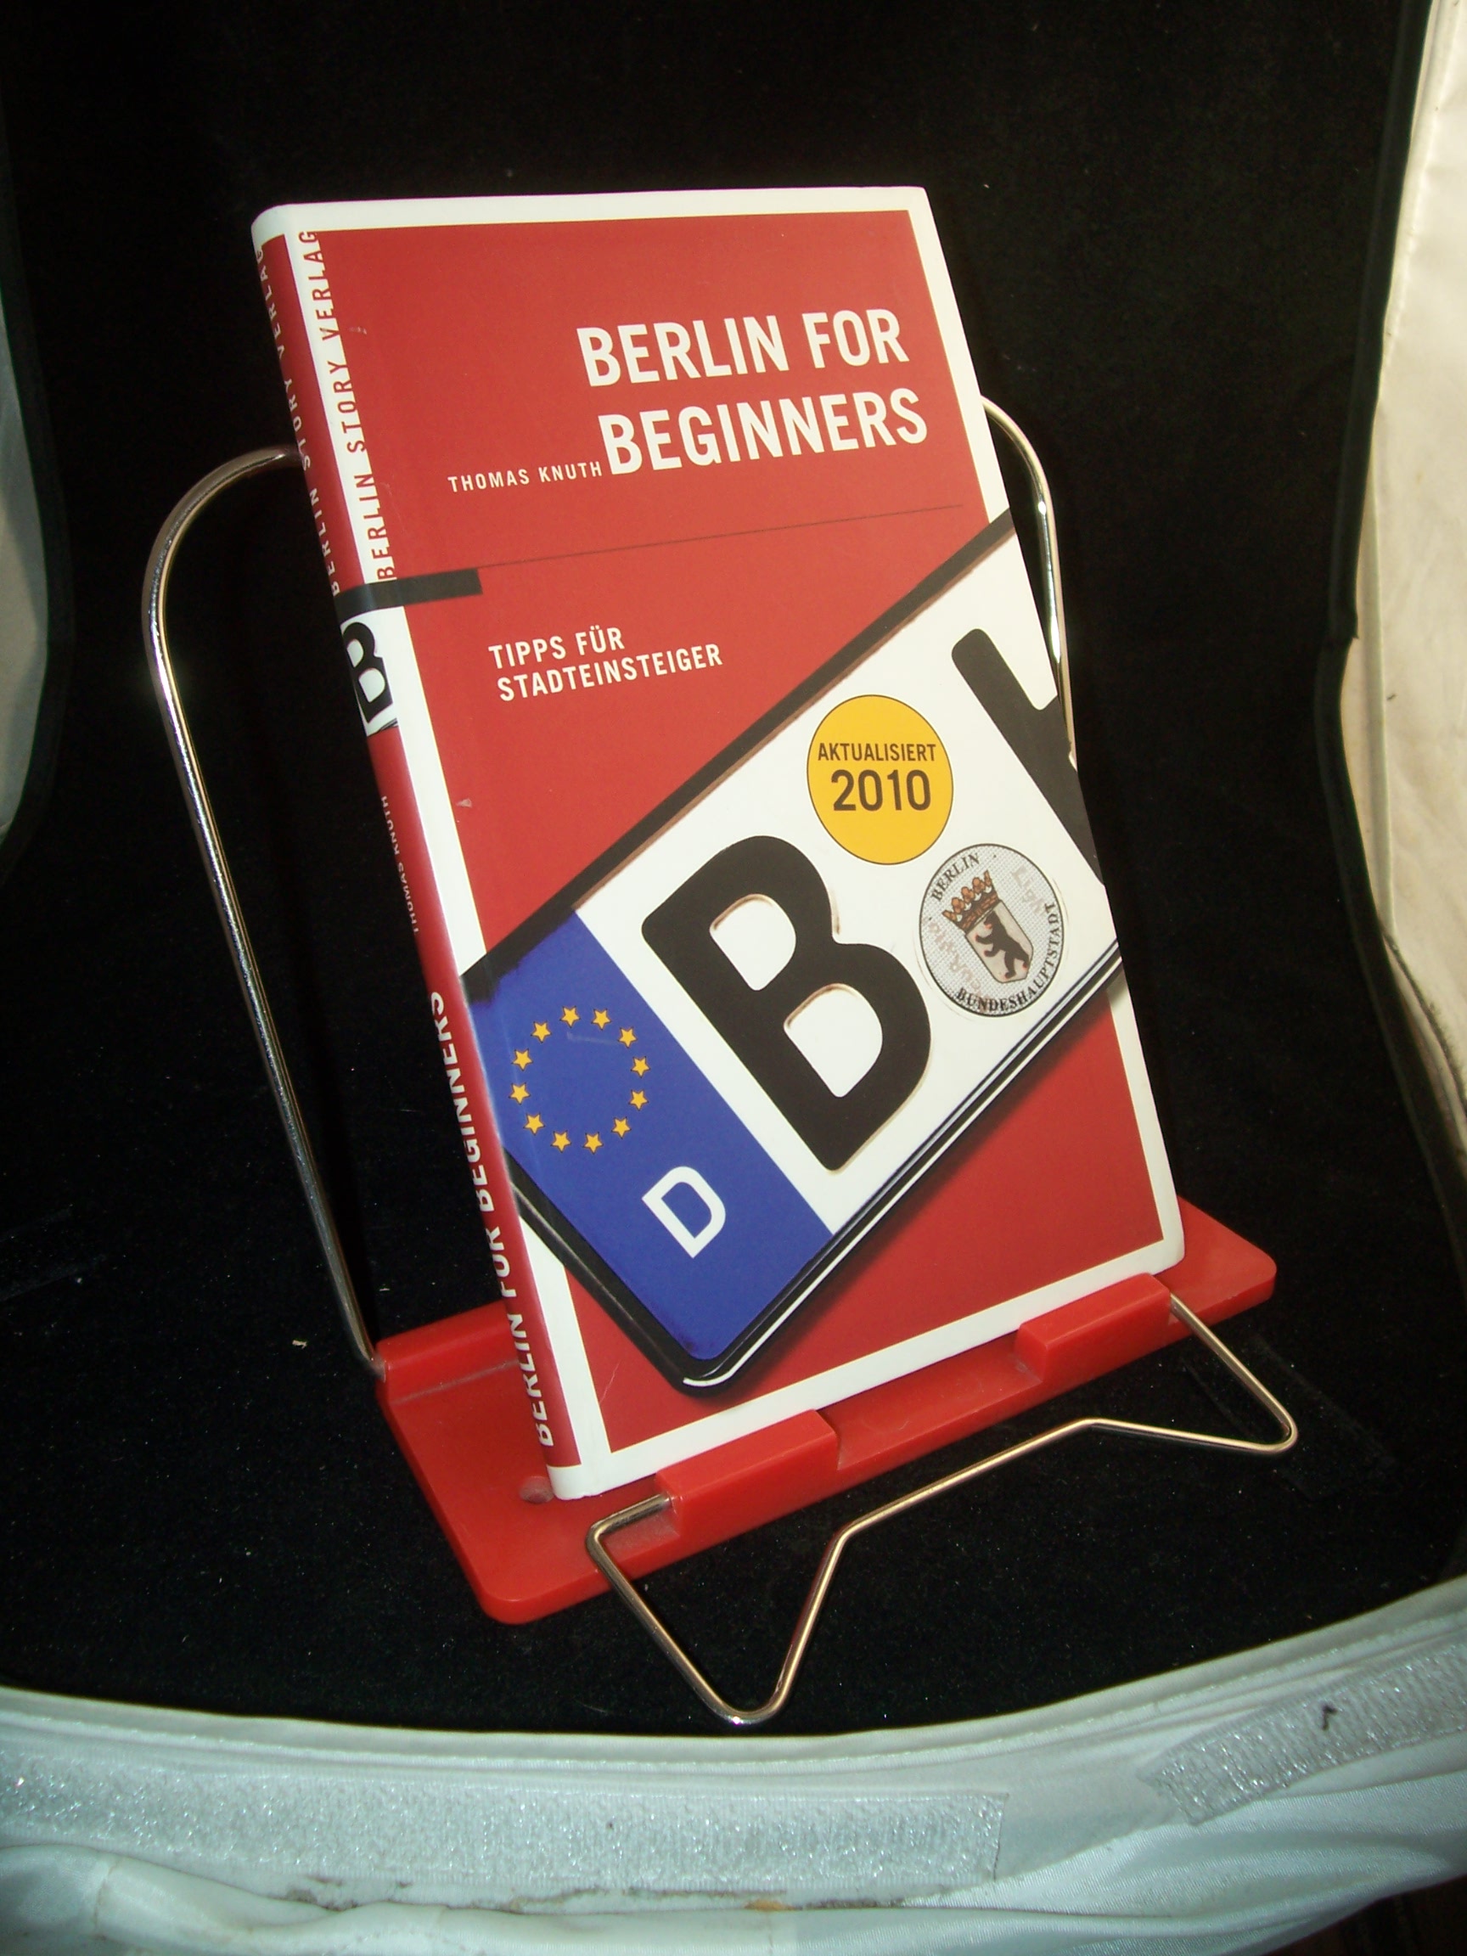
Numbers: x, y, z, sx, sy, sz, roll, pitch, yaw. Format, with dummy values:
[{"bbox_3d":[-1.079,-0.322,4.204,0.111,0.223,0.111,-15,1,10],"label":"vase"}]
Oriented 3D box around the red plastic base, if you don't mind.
[{"bbox_3d":[0.021,0.059,0.332,0.158,0.014,0.051,-15,38,-29],"label":"red plastic base"}]

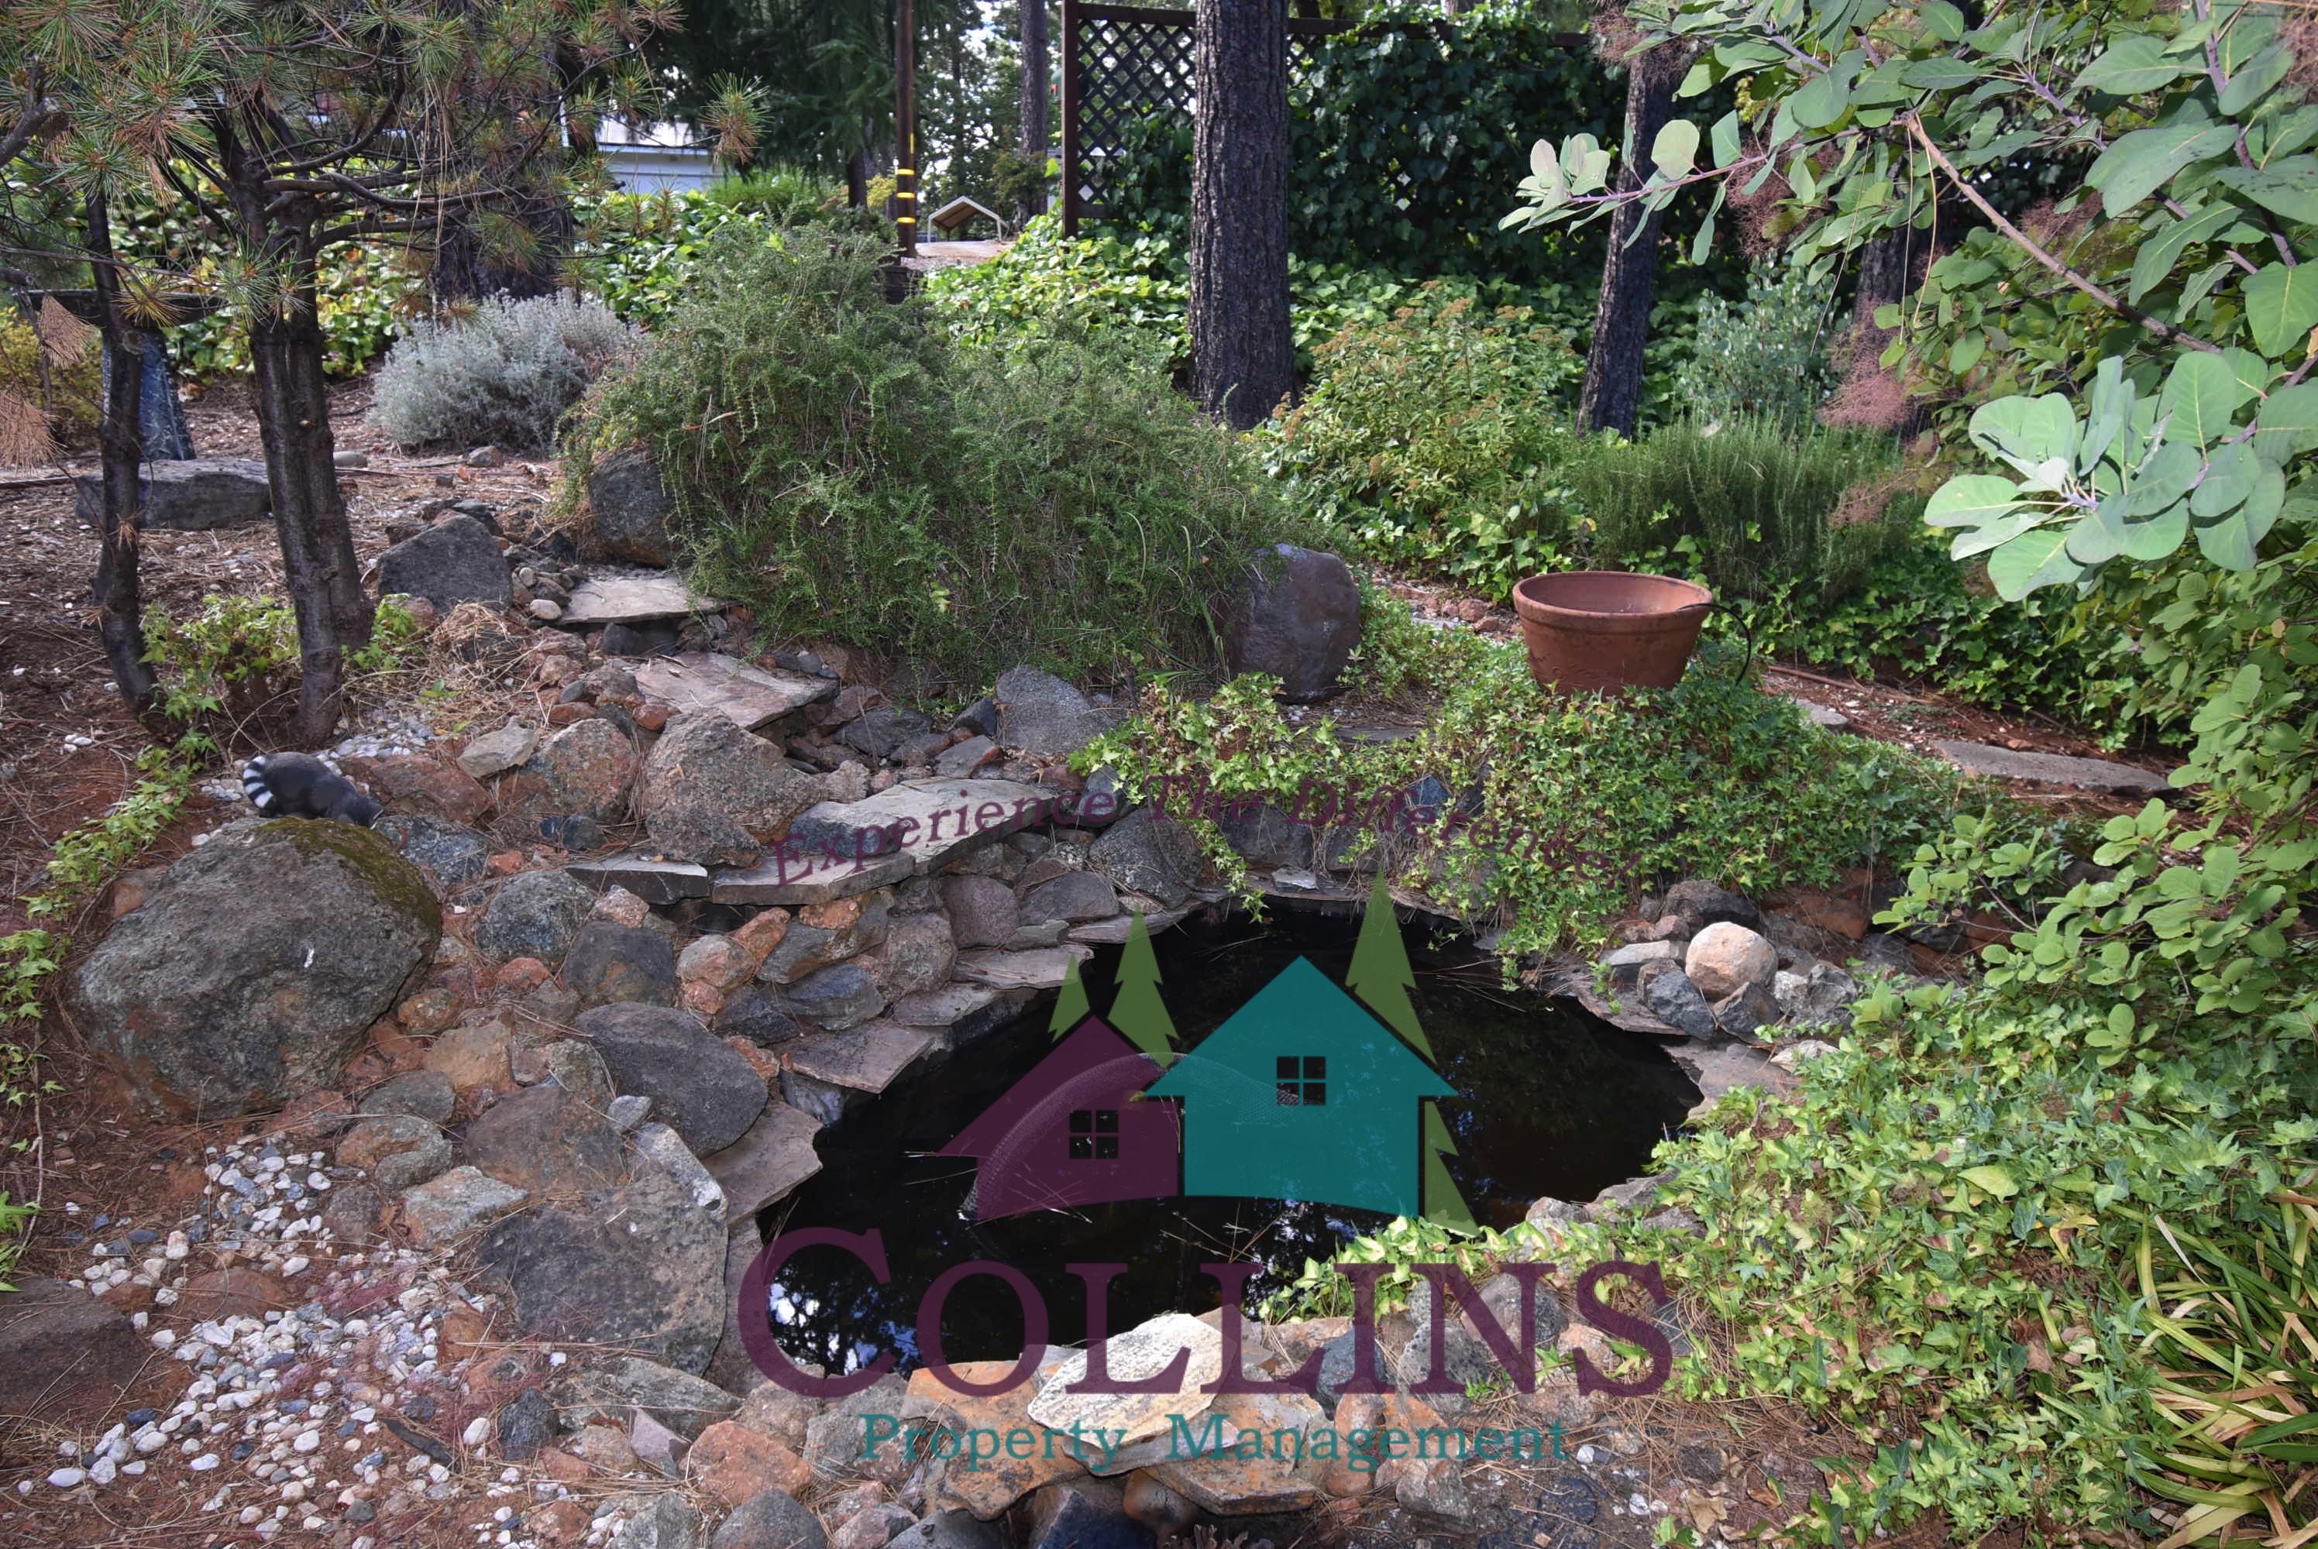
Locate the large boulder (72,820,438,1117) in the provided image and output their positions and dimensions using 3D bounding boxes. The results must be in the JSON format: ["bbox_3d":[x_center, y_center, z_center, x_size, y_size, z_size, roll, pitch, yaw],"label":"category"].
[{"bbox_3d":[-1.700,0.367,2.548,0.600,0.460,0.460,-7,21,-24],"label":"large boulder"}]

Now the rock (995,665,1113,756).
[{"bbox_3d":[-0.333,-0.196,4.250,0.370,0.260,0.290,-1,17,-4],"label":"rock"}]

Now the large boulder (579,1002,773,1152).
[{"bbox_3d":[-0.912,0.570,2.528,0.370,0.200,0.260,10,21,24],"label":"large boulder"}]

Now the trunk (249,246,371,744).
[{"bbox_3d":[-2.265,-0.758,3.620,0.210,1.320,0.200,-9,22,-28],"label":"trunk"}]

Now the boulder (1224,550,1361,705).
[{"bbox_3d":[0.459,-0.508,4.600,0.460,0.530,0.380,2,17,6],"label":"boulder"}]

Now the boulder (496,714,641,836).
[{"bbox_3d":[-1.568,0.002,3.600,0.360,0.260,0.290,-8,19,-23],"label":"boulder"}]

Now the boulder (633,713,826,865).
[{"bbox_3d":[-0.969,0.039,3.050,0.380,0.310,0.330,-5,21,-17],"label":"boulder"}]

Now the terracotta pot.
[{"bbox_3d":[1.374,-0.392,4.100,0.600,0.320,0.600,6,18,18],"label":"terracotta pot"}]

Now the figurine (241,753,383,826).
[{"bbox_3d":[-2.002,0.041,3.200,0.330,0.180,0.150,-4,17,-13],"label":"figurine"}]

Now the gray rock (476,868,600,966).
[{"bbox_3d":[-1.448,0.335,3.150,0.270,0.190,0.230,-8,19,-25],"label":"gray rock"}]

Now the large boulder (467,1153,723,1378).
[{"bbox_3d":[-0.863,0.754,2.090,0.370,0.230,0.340,-4,20,-14],"label":"large boulder"}]

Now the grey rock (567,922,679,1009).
[{"bbox_3d":[-1.071,0.392,2.698,0.220,0.190,0.200,-6,20,-19],"label":"grey rock"}]

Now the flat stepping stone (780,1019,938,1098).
[{"bbox_3d":[-0.617,0.583,2.785,0.300,0.040,0.230,-6,20,-19],"label":"flat stepping stone"}]

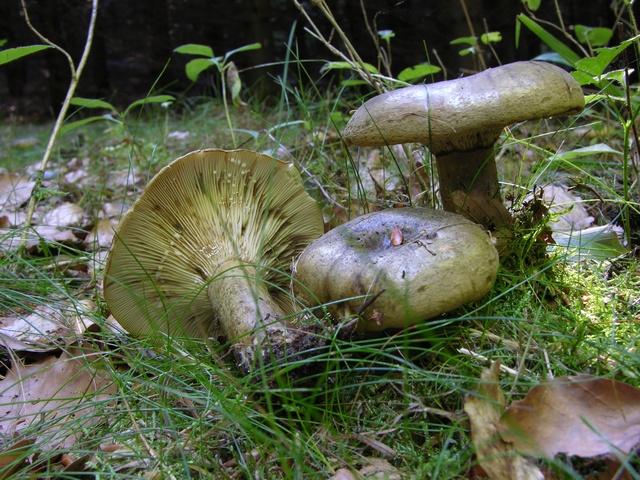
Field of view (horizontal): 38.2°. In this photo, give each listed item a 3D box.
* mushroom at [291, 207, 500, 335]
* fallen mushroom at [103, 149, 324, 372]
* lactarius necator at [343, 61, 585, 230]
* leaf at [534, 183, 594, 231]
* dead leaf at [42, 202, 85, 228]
[{"bbox_3d":[0.034,0.015,0.415,0.092,0.042,0.088,-4,25,2],"label":"mushroom"},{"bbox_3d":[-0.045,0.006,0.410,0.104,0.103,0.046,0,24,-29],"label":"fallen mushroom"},{"bbox_3d":[0.076,-0.042,0.465,0.121,0.084,0.115,-10,9,0],"label":"lactarius necator"},{"bbox_3d":[0.158,-0.020,0.600,0.041,0.025,0.036,0,9,0],"label":"leaf"},{"bbox_3d":[-0.200,-0.019,0.720,0.035,0.016,0.034,0,9,0],"label":"dead leaf"}]

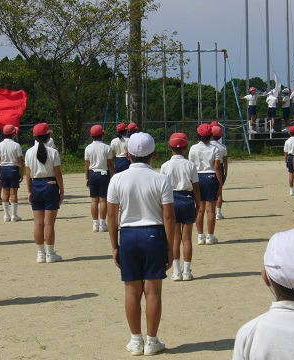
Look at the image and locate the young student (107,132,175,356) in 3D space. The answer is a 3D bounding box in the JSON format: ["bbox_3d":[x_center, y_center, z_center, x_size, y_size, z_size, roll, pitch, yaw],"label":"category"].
[{"bbox_3d":[-0.032,0.414,7.106,0.440,1.430,0.290,-1,3,7],"label":"young student"}]

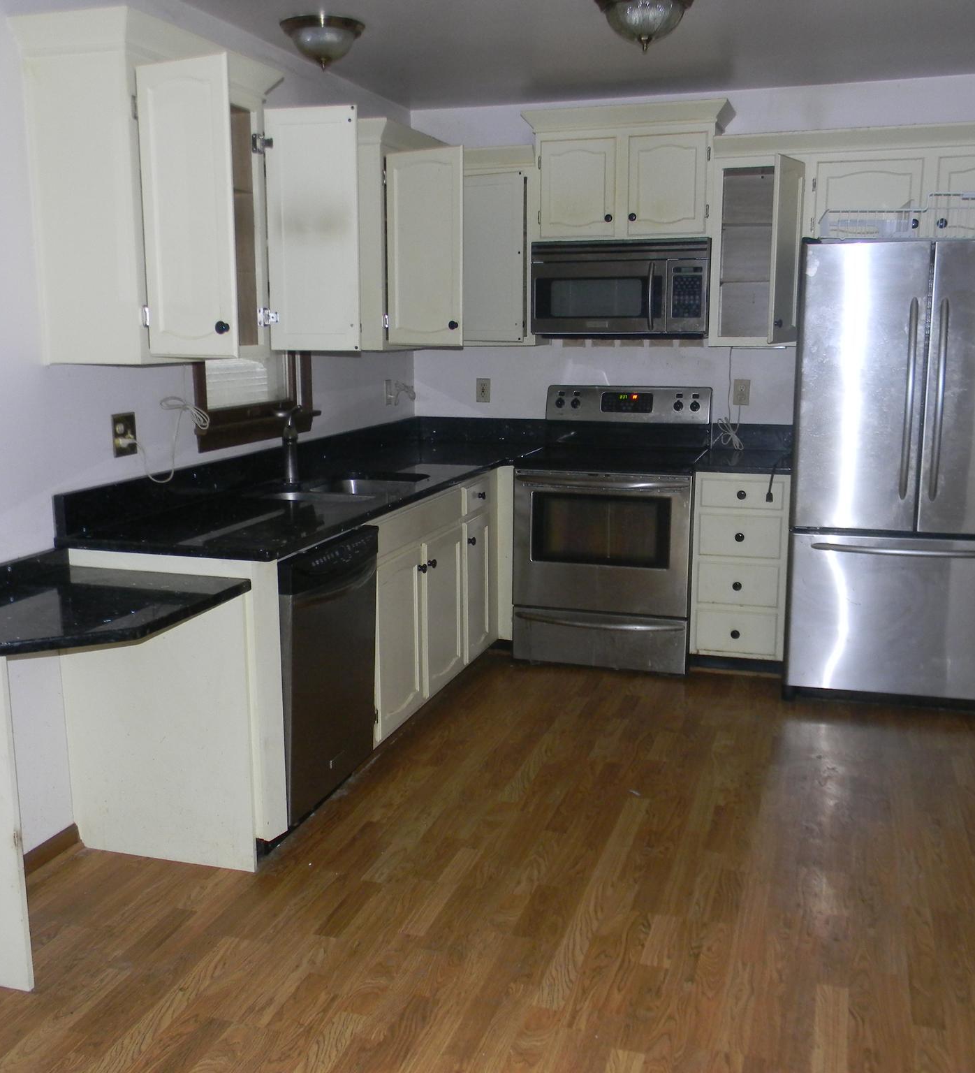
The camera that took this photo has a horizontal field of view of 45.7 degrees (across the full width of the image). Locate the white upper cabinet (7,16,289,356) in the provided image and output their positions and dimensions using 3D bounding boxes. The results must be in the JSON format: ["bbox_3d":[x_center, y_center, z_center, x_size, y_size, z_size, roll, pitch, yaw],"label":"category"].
[{"bbox_3d":[-0.915,-0.942,3.323,0.352,0.861,0.820,3,11,17],"label":"white upper cabinet"}]

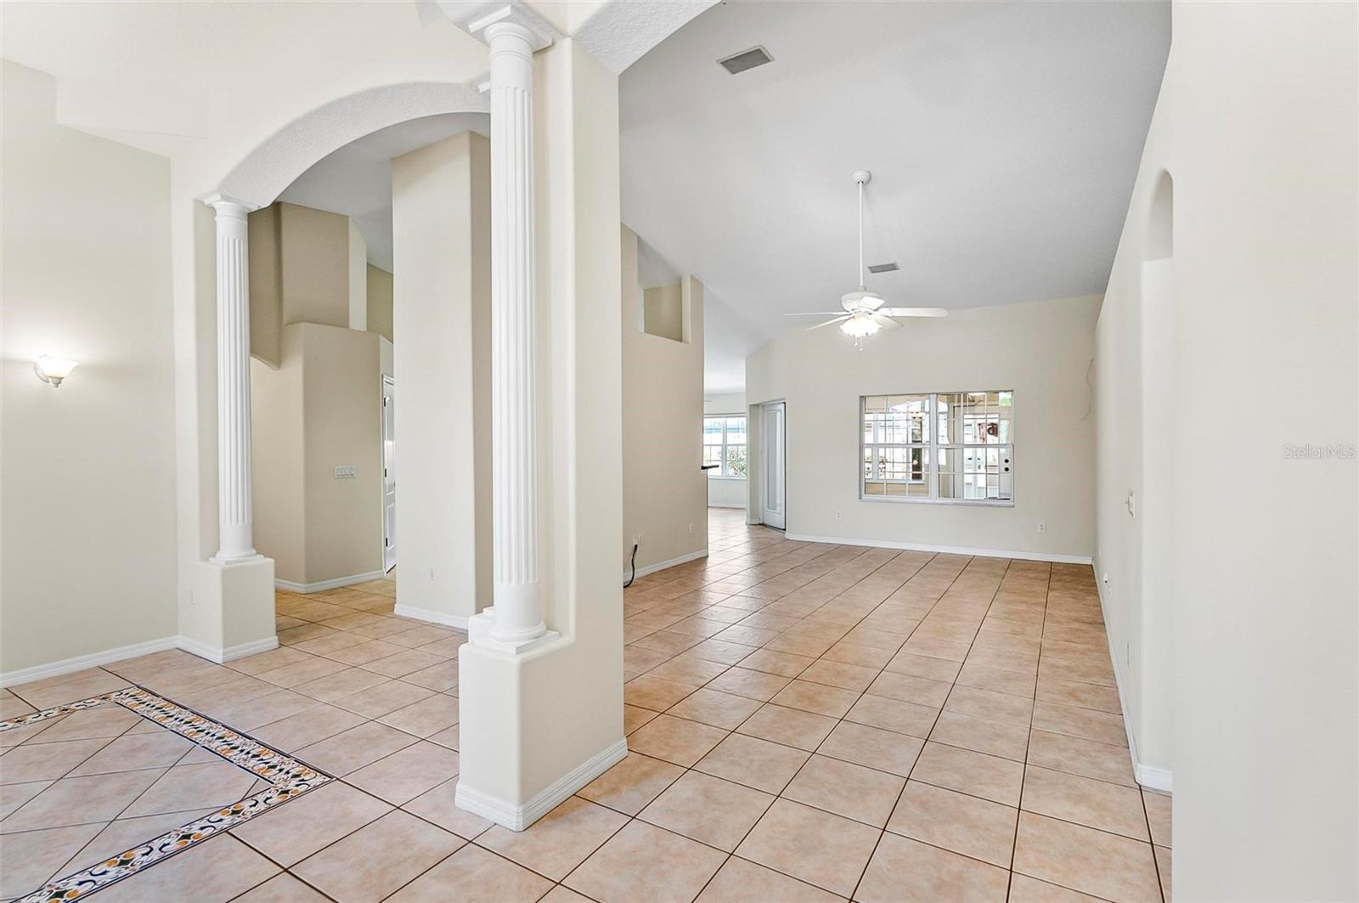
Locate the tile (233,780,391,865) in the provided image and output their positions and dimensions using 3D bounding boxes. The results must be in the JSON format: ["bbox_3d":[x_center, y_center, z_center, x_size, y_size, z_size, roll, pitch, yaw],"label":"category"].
[{"bbox_3d":[-1.375,1.394,2.276,0.400,0.012,0.400,0,1,31],"label":"tile"}]

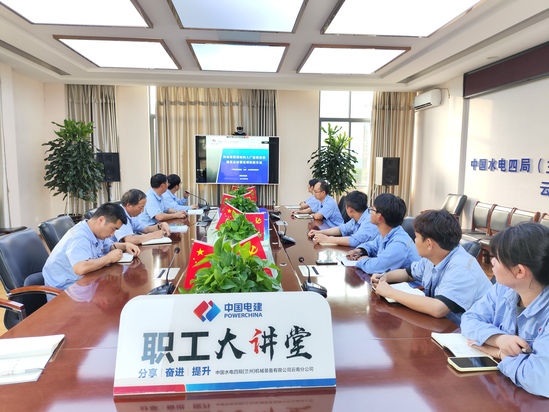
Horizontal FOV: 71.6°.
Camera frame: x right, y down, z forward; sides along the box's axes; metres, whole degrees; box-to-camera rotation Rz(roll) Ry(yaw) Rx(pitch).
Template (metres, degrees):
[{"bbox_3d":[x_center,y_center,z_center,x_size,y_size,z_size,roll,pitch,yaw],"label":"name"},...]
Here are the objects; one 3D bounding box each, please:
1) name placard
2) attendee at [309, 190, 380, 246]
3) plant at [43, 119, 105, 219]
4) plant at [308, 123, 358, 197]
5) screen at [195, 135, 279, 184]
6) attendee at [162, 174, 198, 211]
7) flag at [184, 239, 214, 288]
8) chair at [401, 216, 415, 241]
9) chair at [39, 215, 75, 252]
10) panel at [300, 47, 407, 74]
[{"bbox_3d":[-0.158,0.454,1.305,0.720,0.287,0.140,0,7,-5],"label":"name placard"},{"bbox_3d":[0.723,0.446,3.854,0.770,1.210,0.580,1,7,7],"label":"attendee"},{"bbox_3d":[-3.678,-0.501,7.007,1.020,2.175,1.000,0,8,-5],"label":"plant"},{"bbox_3d":[1.188,-0.575,7.720,0.900,2.188,0.900,0,8,-5],"label":"plant"},{"bbox_3d":[-0.705,-0.856,7.064,1.572,0.908,0.080,0,8,-5],"label":"screen"},{"bbox_3d":[-1.548,0.167,5.803,0.780,1.270,0.560,-2,7,-23],"label":"attendee"},{"bbox_3d":[-0.386,0.309,2.012,0.180,0.259,0.060,0,8,-5],"label":"flag"},{"bbox_3d":[0.960,0.633,3.189,0.660,1.000,0.620,0,7,0],"label":"chair"},{"bbox_3d":[-1.655,0.579,3.488,0.660,1.000,0.620,0,7,-5],"label":"chair"},{"bbox_3d":[1.137,-2.283,5.983,1.310,0.075,1.520,0,7,-5],"label":"panel"}]

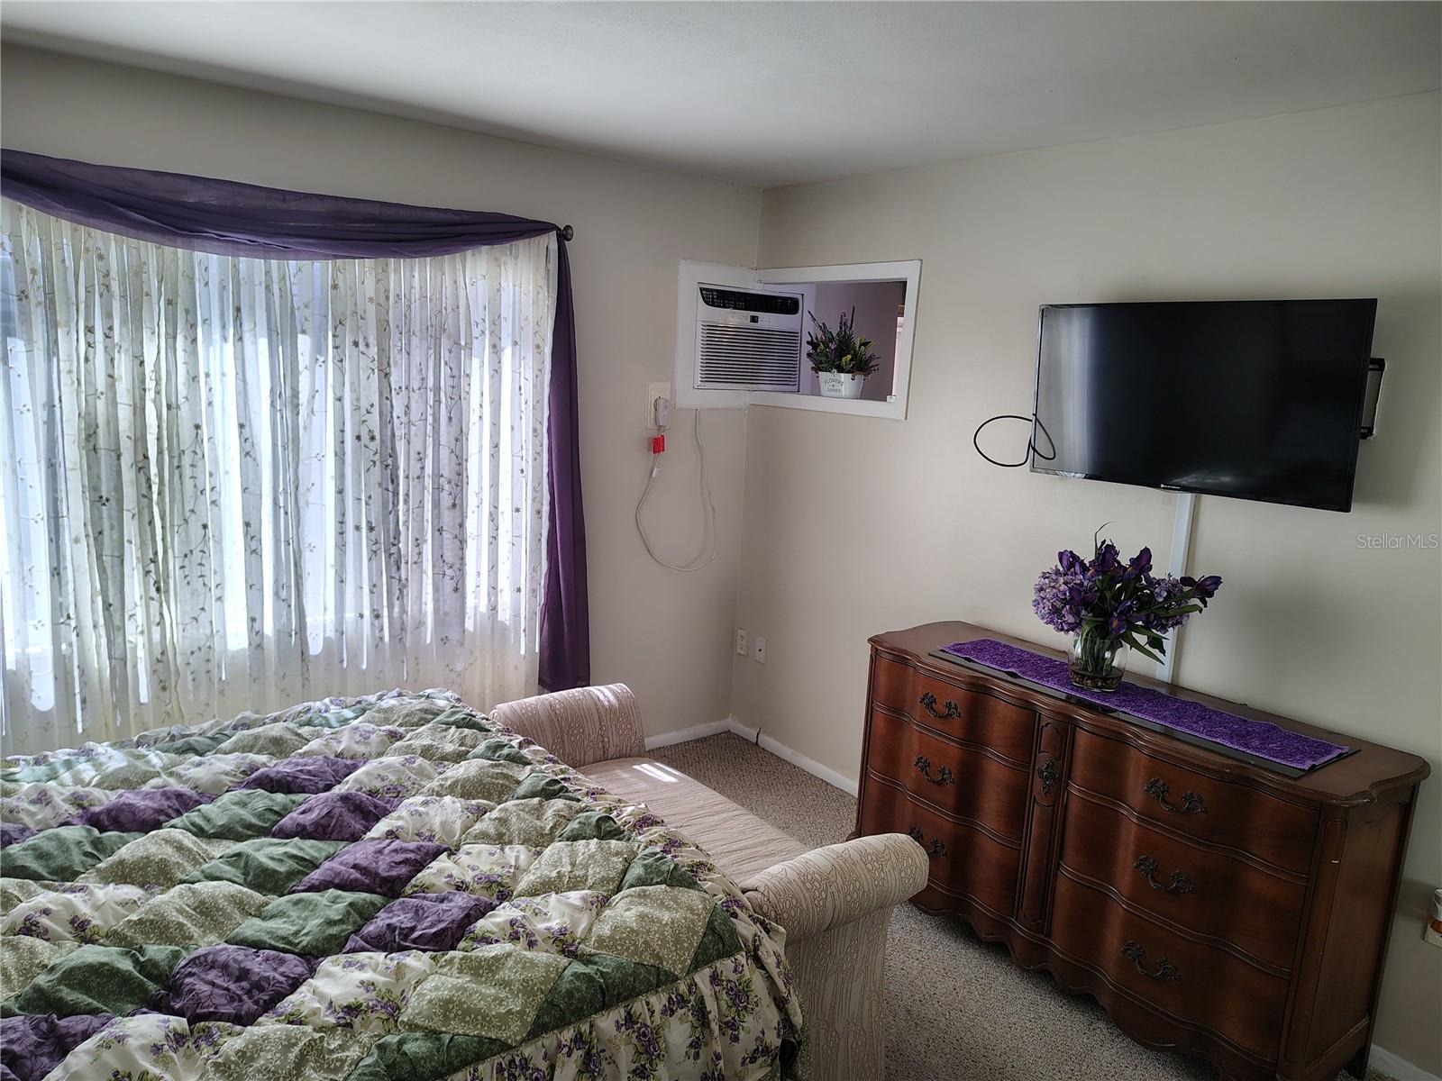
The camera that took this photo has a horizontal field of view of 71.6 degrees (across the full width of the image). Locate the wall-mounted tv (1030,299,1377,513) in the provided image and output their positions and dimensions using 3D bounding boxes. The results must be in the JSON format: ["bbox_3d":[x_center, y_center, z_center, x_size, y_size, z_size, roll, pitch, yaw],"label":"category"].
[{"bbox_3d":[1.297,-0.401,2.789,0.070,0.517,0.907,-14,19,-38],"label":"wall-mounted tv"}]

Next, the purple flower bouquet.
[{"bbox_3d":[1.127,0.201,2.816,0.380,0.450,0.460,-5,13,-38],"label":"purple flower bouquet"}]

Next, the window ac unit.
[{"bbox_3d":[0.003,-0.909,4.521,0.595,0.435,0.450,-5,13,-38],"label":"window ac unit"}]

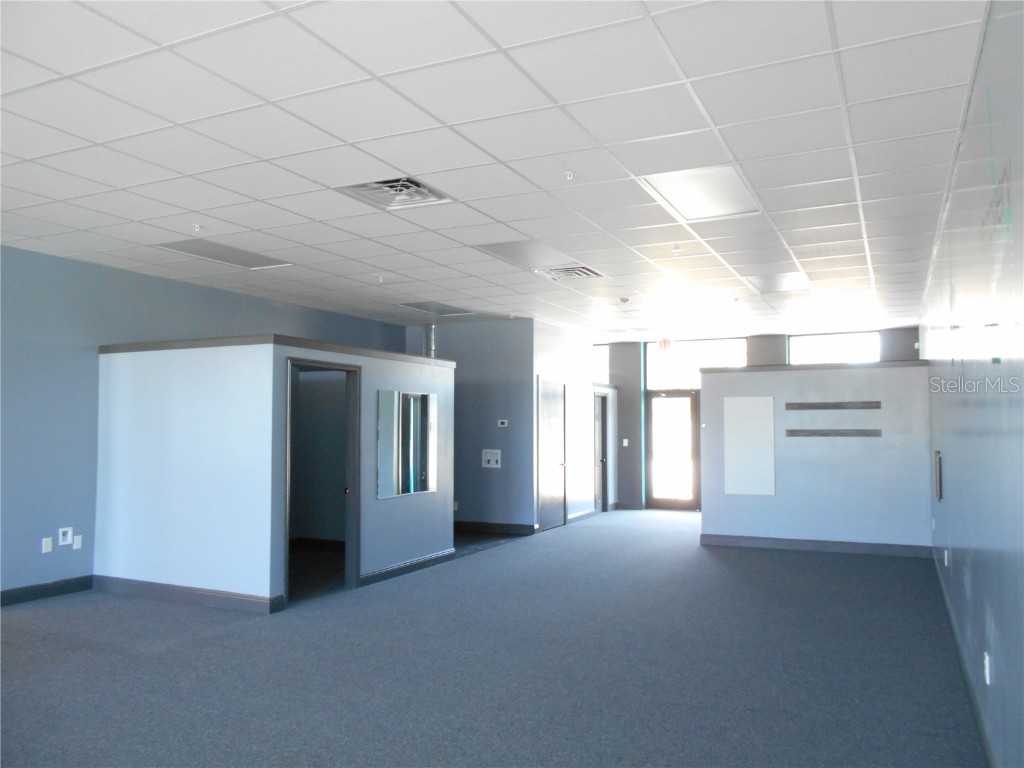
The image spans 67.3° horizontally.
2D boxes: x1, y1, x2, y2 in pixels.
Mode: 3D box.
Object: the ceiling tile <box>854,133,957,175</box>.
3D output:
[{"bbox_3d":[2.221,-1.295,4.352,0.510,0.020,0.605,-1,-3,26],"label":"ceiling tile"}]

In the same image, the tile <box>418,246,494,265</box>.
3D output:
[{"bbox_3d":[-0.500,-1.185,7.027,0.605,0.020,0.605,-1,-3,26],"label":"tile"}]

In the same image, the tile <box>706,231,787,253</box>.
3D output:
[{"bbox_3d":[1.975,-1.209,6.556,0.605,0.020,0.605,-1,-3,26],"label":"tile"}]

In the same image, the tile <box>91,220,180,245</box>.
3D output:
[{"bbox_3d":[-2.951,-1.212,6.164,0.600,0.020,0.600,-1,-3,26],"label":"tile"}]

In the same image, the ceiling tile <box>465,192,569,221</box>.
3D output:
[{"bbox_3d":[0.056,-1.244,5.377,0.600,0.020,0.600,-1,-3,26],"label":"ceiling tile"}]

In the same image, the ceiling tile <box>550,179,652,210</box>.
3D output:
[{"bbox_3d":[0.614,-1.263,5.145,0.605,0.020,0.605,-1,-3,26],"label":"ceiling tile"}]

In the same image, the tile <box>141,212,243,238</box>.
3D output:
[{"bbox_3d":[-2.422,-1.234,5.947,0.605,0.020,0.605,-1,-3,26],"label":"tile"}]

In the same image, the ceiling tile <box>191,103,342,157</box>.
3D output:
[{"bbox_3d":[-1.286,-1.311,4.013,0.605,0.020,0.605,-1,-3,26],"label":"ceiling tile"}]

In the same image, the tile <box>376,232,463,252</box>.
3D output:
[{"bbox_3d":[-0.778,-1.210,6.520,0.605,0.020,0.605,-1,-3,26],"label":"tile"}]

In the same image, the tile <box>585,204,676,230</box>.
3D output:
[{"bbox_3d":[0.868,-1.228,5.649,0.600,0.020,0.600,-1,-3,26],"label":"tile"}]

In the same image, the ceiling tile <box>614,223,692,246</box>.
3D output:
[{"bbox_3d":[1.132,-1.201,6.188,0.600,0.020,0.600,-1,-3,26],"label":"ceiling tile"}]

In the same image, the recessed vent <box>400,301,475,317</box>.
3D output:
[{"bbox_3d":[-0.965,-1.021,10.222,0.600,0.050,1.200,-1,-3,26],"label":"recessed vent"}]

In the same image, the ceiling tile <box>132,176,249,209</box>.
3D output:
[{"bbox_3d":[-2.136,-1.269,5.126,0.605,0.020,0.605,-1,-3,26],"label":"ceiling tile"}]

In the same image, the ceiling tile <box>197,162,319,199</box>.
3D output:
[{"bbox_3d":[-1.577,-1.277,4.835,0.605,0.020,0.605,-1,-3,26],"label":"ceiling tile"}]

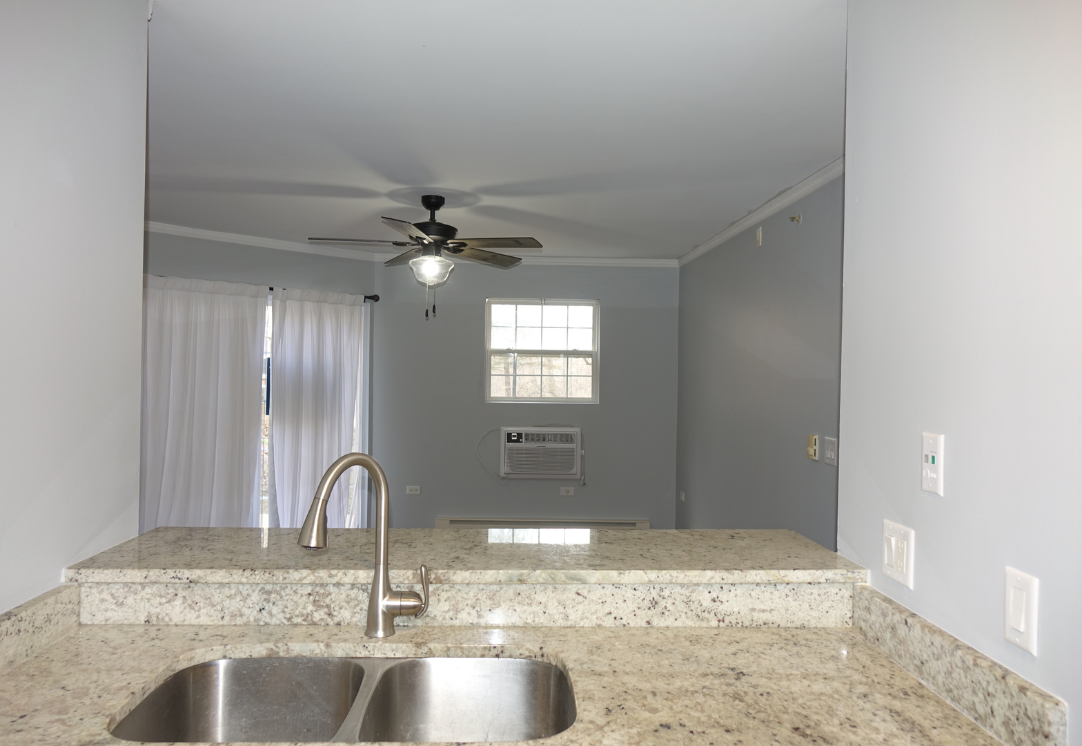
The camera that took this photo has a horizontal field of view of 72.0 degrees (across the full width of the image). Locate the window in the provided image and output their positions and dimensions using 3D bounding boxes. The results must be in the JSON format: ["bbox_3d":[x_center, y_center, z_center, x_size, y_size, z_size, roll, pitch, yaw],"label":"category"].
[{"bbox_3d":[0.011,-0.181,6.355,0.965,0.880,0.100,1,1,-2],"label":"window"}]

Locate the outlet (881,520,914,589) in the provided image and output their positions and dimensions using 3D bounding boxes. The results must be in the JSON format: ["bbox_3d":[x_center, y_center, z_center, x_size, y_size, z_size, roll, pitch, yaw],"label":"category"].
[{"bbox_3d":[0.717,0.362,1.496,0.011,0.114,0.116,1,1,-2],"label":"outlet"}]

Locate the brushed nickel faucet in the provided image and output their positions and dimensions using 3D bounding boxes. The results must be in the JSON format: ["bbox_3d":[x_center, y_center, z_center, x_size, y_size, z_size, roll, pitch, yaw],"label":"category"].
[{"bbox_3d":[-0.346,0.353,1.484,0.127,0.385,0.285,1,1,30],"label":"brushed nickel faucet"}]

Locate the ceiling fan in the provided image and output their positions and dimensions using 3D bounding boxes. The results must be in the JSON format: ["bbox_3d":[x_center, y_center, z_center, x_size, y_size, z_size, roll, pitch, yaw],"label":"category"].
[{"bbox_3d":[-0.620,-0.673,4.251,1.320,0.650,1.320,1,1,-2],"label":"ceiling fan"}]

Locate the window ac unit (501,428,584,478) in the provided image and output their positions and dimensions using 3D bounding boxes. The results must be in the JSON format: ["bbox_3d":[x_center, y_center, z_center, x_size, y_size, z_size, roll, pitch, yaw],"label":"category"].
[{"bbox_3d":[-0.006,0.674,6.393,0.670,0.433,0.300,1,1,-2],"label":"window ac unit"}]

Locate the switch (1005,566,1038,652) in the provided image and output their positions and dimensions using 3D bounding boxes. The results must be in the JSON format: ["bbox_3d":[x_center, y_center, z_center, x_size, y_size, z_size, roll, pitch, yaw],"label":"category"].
[{"bbox_3d":[0.732,0.361,1.136,0.012,0.115,0.071,1,1,-2],"label":"switch"}]

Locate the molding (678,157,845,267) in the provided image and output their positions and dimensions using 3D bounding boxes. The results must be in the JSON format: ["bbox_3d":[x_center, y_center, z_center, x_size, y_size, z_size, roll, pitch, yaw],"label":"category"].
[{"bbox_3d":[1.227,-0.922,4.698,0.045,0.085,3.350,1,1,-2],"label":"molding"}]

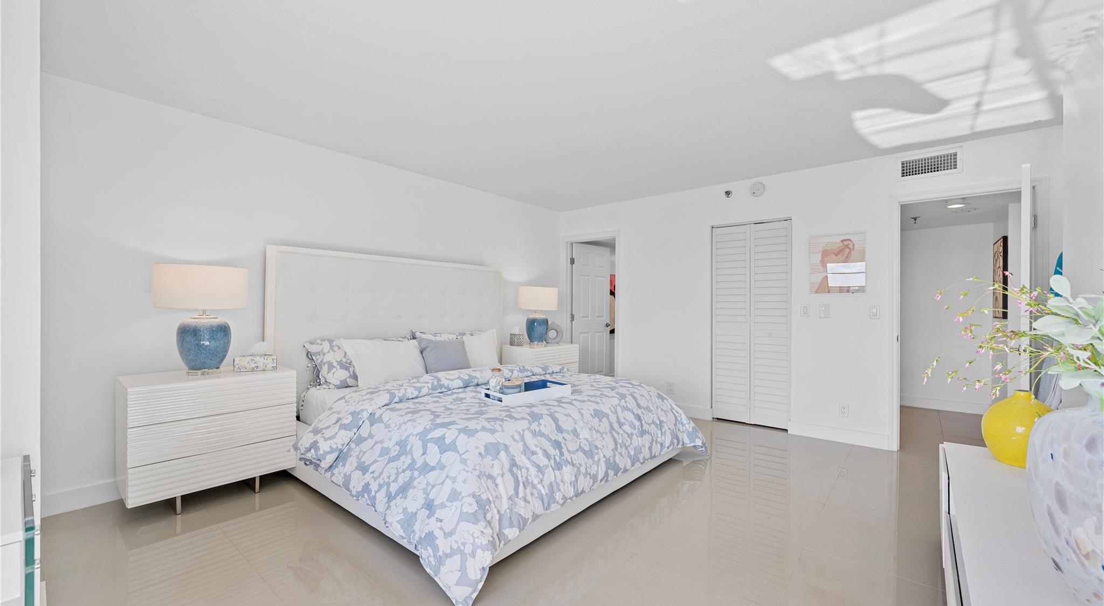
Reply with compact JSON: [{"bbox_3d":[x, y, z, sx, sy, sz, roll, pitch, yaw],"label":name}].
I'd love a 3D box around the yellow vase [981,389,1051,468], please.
[{"bbox_3d":[1.994,0.544,1.815,0.251,0.311,0.251,0,0,40],"label":"yellow vase"}]

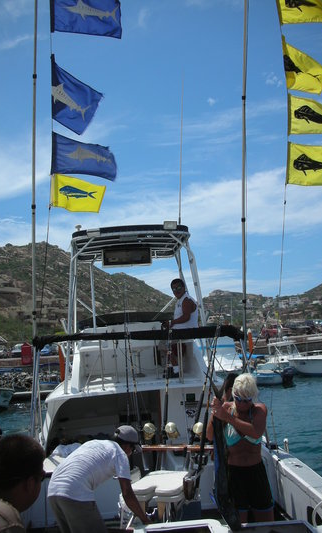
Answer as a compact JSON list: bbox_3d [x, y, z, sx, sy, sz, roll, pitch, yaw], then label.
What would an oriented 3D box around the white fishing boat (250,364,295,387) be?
[{"bbox_3d":[5.310,5.729,28.200,1.550,1.200,4.300,4,-11,-38],"label":"white fishing boat"}]

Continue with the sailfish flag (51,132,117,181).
[{"bbox_3d":[-0.629,-0.898,4.400,0.530,0.370,0.100,4,5,-6],"label":"sailfish flag"}]

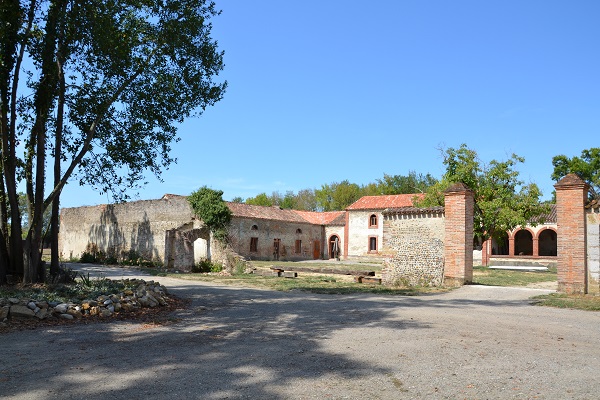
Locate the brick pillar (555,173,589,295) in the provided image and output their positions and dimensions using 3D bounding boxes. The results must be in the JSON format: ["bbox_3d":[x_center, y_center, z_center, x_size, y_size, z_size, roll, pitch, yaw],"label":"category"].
[{"bbox_3d":[10.327,1.227,17.000,0.984,4.489,0.984,-3,-8,41],"label":"brick pillar"}]

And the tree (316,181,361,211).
[{"bbox_3d":[6.688,3.158,80.135,8.206,13.404,8.035,2,-6,0],"label":"tree"}]

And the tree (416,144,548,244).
[{"bbox_3d":[12.471,0.540,30.657,8.633,8.811,8.453,2,-6,0],"label":"tree"}]

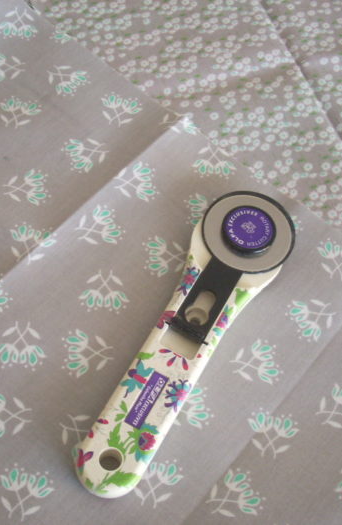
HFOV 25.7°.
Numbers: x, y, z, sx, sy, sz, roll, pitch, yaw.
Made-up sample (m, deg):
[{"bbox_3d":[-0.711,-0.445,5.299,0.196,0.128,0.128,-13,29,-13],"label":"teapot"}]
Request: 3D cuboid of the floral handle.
[{"bbox_3d":[0.009,0.033,0.358,0.049,0.022,0.173,29,62,9],"label":"floral handle"}]

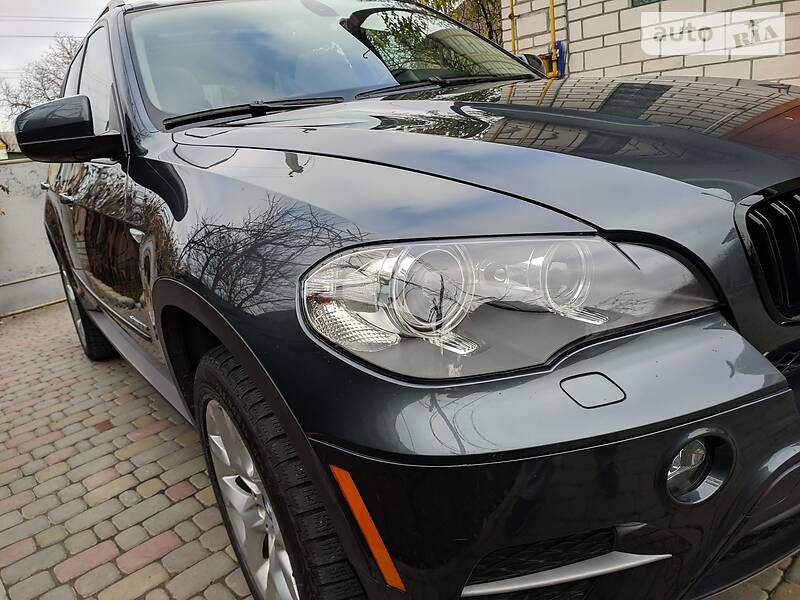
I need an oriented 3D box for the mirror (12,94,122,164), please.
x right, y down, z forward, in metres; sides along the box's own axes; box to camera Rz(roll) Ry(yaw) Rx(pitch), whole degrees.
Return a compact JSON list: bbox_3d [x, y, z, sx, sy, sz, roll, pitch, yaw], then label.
[{"bbox_3d":[-0.976,-0.499,1.766,0.265,0.192,0.170,-18,18,-31],"label":"mirror"}]

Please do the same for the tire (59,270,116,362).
[{"bbox_3d":[-1.887,0.021,3.717,0.265,0.734,0.734,-18,18,-31],"label":"tire"}]

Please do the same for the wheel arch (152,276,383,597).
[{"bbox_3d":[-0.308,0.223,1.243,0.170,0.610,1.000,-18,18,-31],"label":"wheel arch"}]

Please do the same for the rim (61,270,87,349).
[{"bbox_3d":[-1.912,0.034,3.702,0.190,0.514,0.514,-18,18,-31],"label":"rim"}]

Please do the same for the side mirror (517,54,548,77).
[{"bbox_3d":[0.585,-1.012,2.768,0.265,0.195,0.170,-18,18,-31],"label":"side mirror"}]

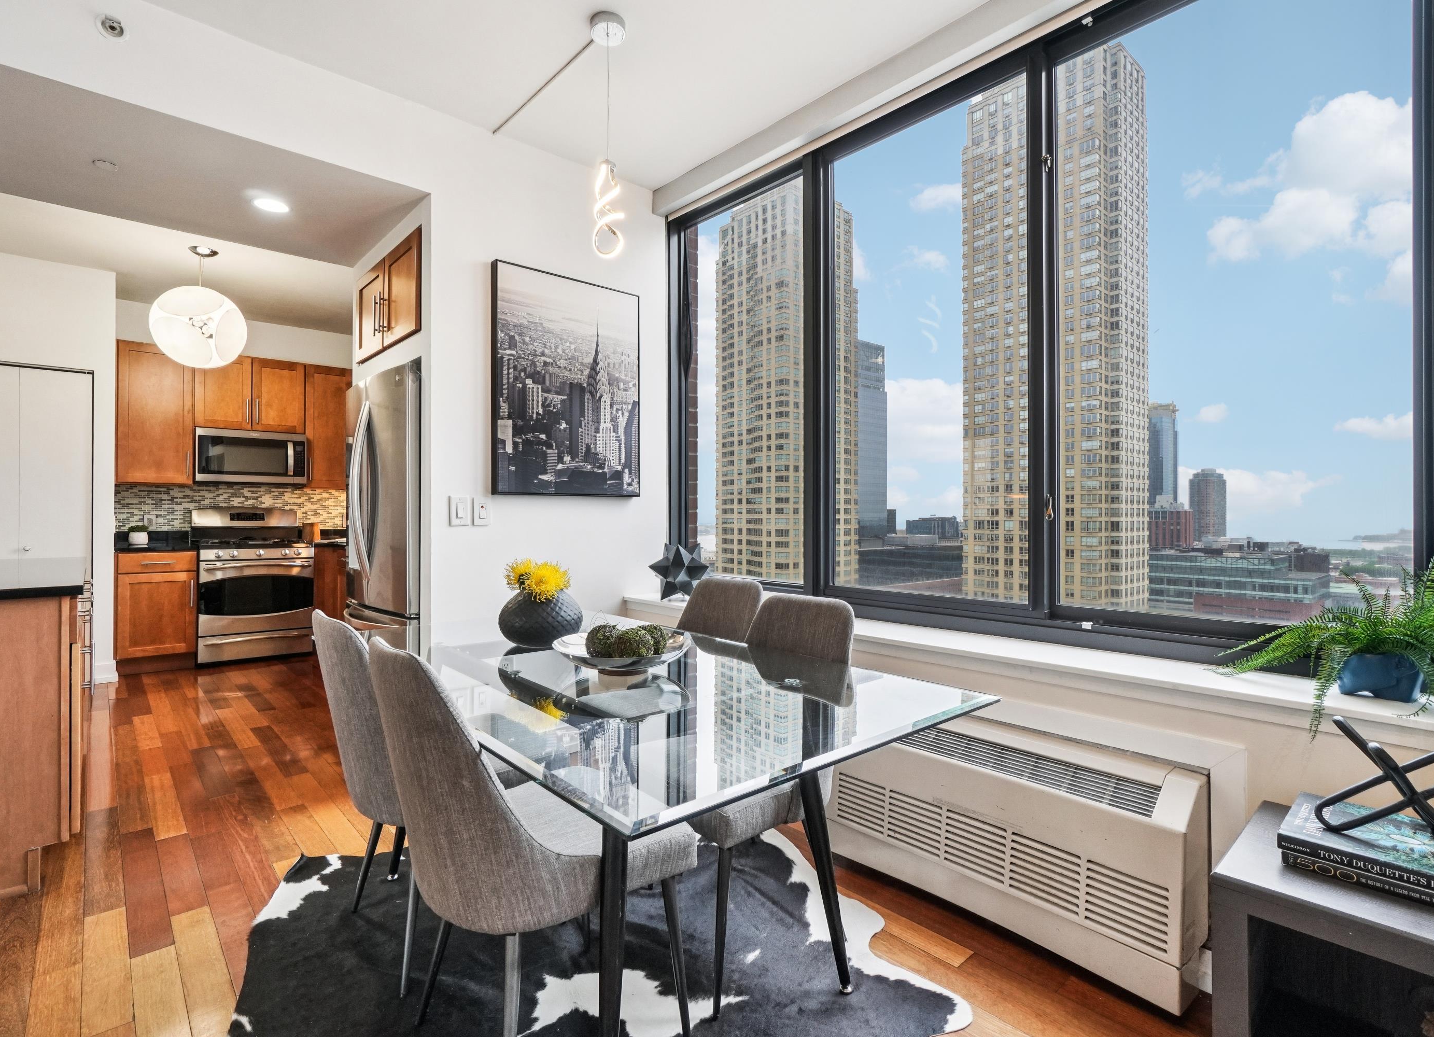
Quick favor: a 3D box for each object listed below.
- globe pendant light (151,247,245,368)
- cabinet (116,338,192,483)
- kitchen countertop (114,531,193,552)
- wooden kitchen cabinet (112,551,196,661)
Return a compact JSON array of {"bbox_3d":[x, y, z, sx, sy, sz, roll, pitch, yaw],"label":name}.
[{"bbox_3d":[-3.315,-1.346,4.148,0.494,0.732,0.494,0,0,0],"label":"globe pendant light"},{"bbox_3d":[-4.481,-0.815,5.175,0.455,1.080,0.330,0,0,-40],"label":"cabinet"},{"bbox_3d":[-4.443,0.205,5.122,0.480,0.135,0.640,0,0,-39],"label":"kitchen countertop"},{"bbox_3d":[-4.388,0.678,5.065,0.460,0.810,0.600,0,0,-40],"label":"wooden kitchen cabinet"}]

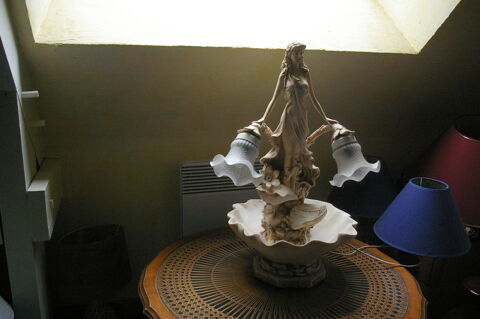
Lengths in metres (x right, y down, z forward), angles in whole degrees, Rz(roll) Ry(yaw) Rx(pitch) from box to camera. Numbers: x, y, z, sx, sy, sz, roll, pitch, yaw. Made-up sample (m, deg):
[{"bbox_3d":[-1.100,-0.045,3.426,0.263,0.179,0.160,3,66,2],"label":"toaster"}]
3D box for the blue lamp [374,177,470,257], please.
[{"bbox_3d":[0.498,0.133,1.116,0.246,0.149,0.246,-1,19,0],"label":"blue lamp"}]

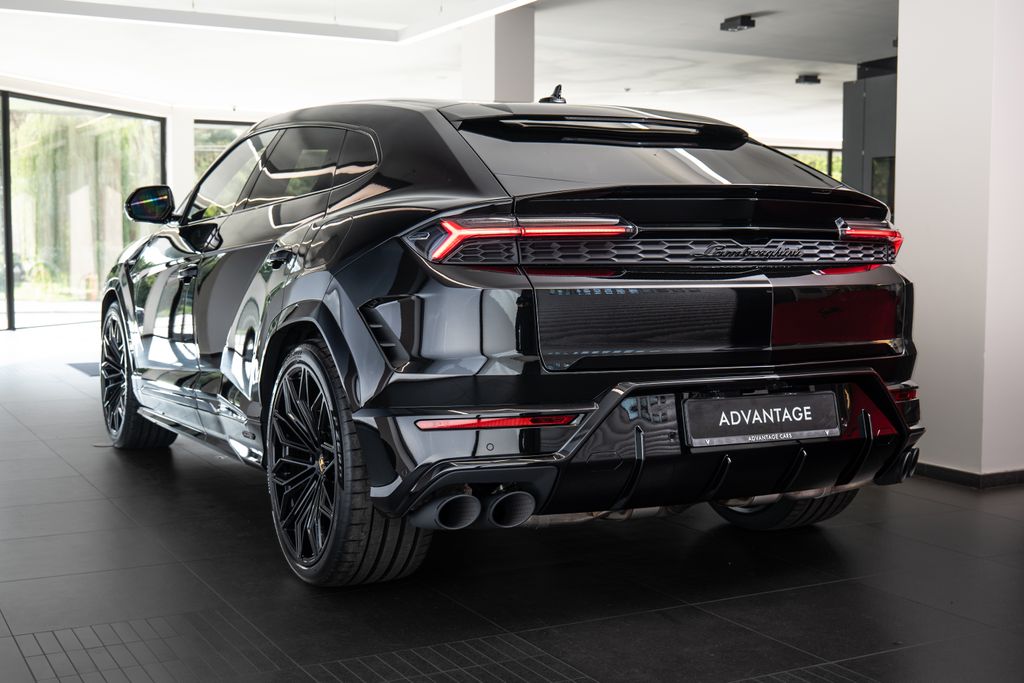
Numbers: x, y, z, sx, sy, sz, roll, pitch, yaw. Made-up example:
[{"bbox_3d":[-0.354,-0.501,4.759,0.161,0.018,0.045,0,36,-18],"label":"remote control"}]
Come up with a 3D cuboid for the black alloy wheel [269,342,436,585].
[{"bbox_3d":[-0.531,0.384,4.078,0.322,0.776,0.776,-2,5,-28],"label":"black alloy wheel"}]

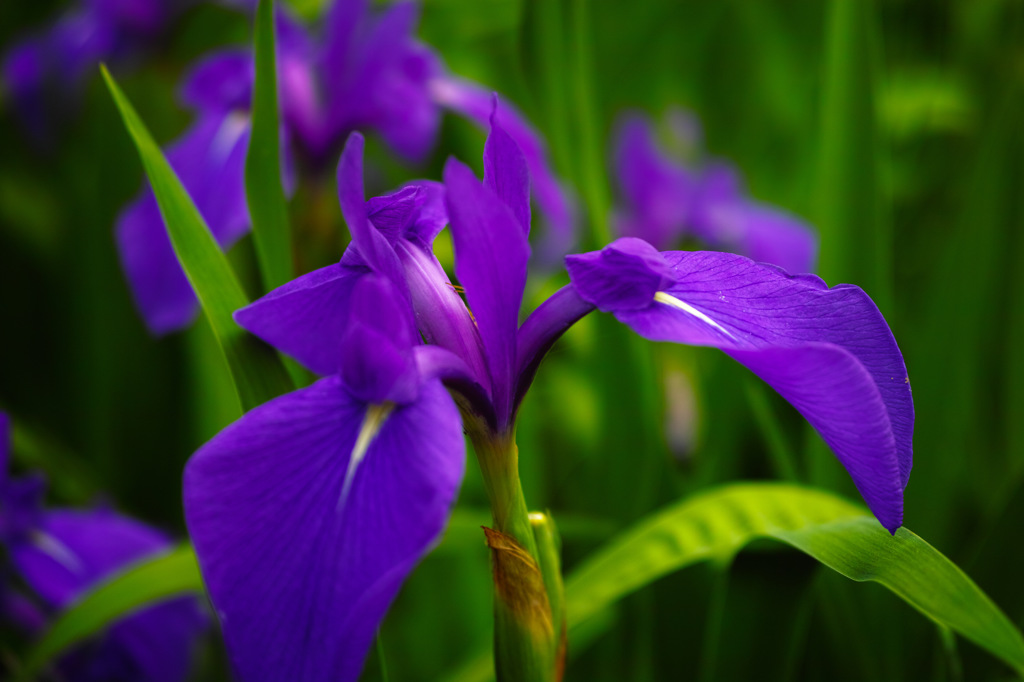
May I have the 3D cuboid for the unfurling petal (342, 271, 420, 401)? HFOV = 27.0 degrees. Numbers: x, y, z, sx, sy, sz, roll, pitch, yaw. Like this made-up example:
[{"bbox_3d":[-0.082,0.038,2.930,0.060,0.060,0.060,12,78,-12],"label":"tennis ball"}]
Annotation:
[{"bbox_3d":[-0.024,0.000,0.388,0.015,0.024,0.018,4,11,24],"label":"unfurling petal"}]

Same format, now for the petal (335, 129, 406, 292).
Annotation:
[{"bbox_3d":[-0.027,-0.025,0.405,0.013,0.030,0.012,4,11,24],"label":"petal"}]

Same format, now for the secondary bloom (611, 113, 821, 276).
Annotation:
[{"bbox_3d":[0.100,-0.073,1.050,0.100,0.084,0.095,-3,10,-18],"label":"secondary bloom"}]

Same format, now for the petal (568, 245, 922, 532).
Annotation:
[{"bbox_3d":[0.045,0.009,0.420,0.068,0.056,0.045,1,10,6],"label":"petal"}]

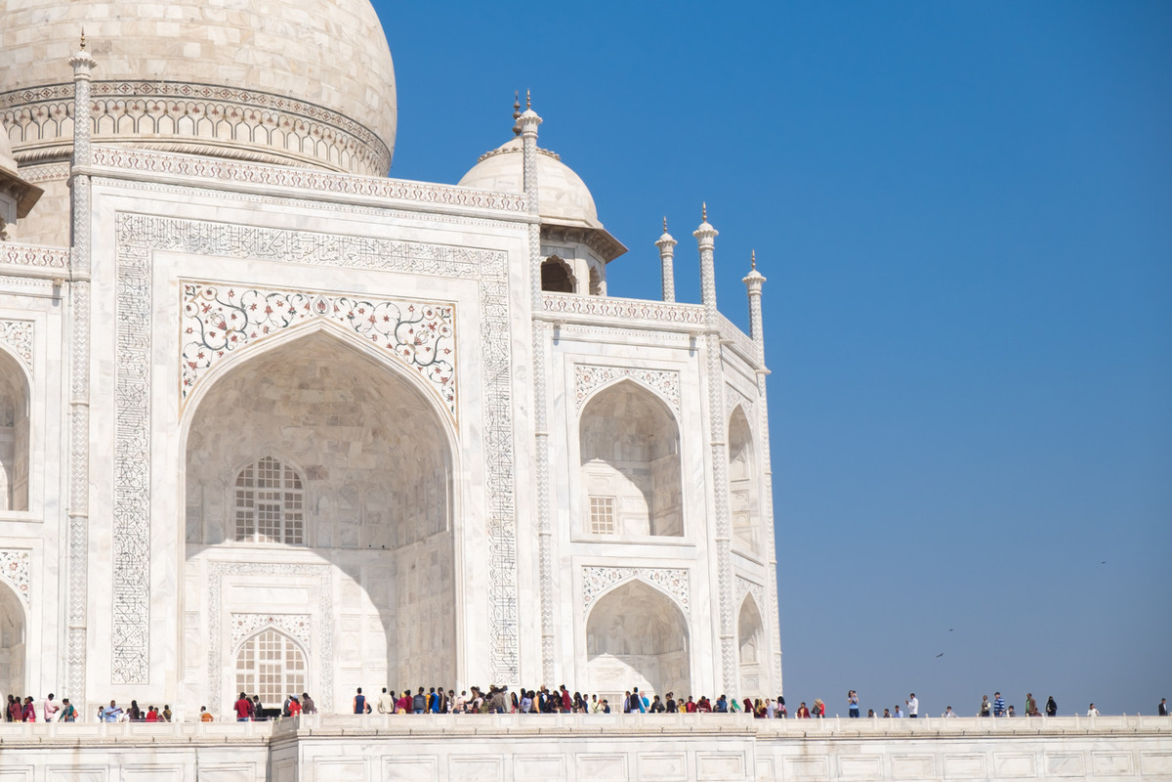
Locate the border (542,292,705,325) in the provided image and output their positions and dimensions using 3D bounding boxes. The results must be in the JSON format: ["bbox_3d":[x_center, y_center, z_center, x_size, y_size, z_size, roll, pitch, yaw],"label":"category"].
[{"bbox_3d":[1.892,-4.155,104.506,9.292,0.938,0.386,4,-14,-27],"label":"border"}]

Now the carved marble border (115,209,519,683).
[{"bbox_3d":[-12.064,2.869,95.482,19.283,21.114,0.304,4,-14,-27],"label":"carved marble border"}]

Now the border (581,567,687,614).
[{"bbox_3d":[2.494,9.845,101.936,5.968,2.507,0.251,4,-13,-27],"label":"border"}]

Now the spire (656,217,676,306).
[{"bbox_3d":[4.959,-8.009,127.758,1.304,5.587,1.304,-2,-12,0],"label":"spire"}]

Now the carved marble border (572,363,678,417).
[{"bbox_3d":[2.148,0.050,104.022,5.968,2.568,0.251,4,-13,-27],"label":"carved marble border"}]

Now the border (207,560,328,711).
[{"bbox_3d":[-15.140,11.936,100.267,6.210,7.360,0.304,4,-14,-27],"label":"border"}]

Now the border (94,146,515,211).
[{"bbox_3d":[-12.557,-9.853,98.288,21.482,0.966,0.386,4,-14,-27],"label":"border"}]

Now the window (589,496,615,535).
[{"bbox_3d":[0.814,6.248,105.246,1.564,1.960,0.202,4,-14,-27],"label":"window"}]

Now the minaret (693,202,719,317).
[{"bbox_3d":[6.214,-6.852,107.407,1.362,5.934,1.362,-2,-12,0],"label":"minaret"}]

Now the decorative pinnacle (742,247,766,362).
[{"bbox_3d":[9.620,-4.787,117.595,1.334,6.519,1.334,-2,-12,0],"label":"decorative pinnacle"}]

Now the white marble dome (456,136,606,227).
[{"bbox_3d":[-3.523,-11.399,117.073,8.464,5.888,8.464,-2,-12,0],"label":"white marble dome"}]

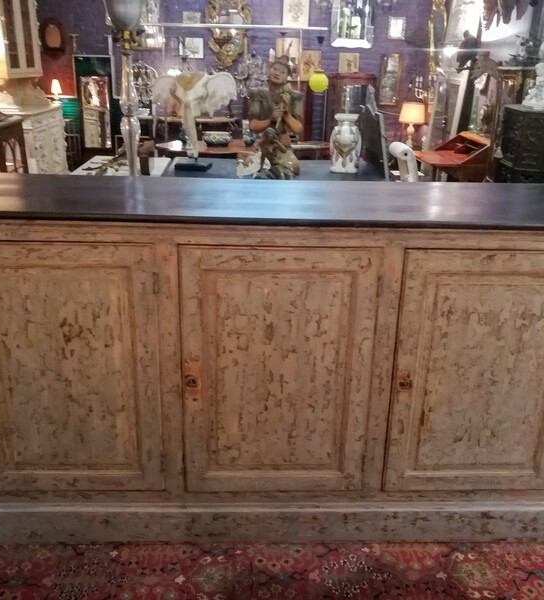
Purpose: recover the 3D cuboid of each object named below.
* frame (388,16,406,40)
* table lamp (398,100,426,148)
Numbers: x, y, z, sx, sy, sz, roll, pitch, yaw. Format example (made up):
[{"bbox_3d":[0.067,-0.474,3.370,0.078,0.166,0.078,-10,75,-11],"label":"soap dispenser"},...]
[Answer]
[{"bbox_3d":[1.362,-2.948,6.520,0.197,0.232,0.030,1,22,-2],"label":"frame"},{"bbox_3d":[1.365,-1.691,5.836,0.266,0.462,0.266,1,22,-2],"label":"table lamp"}]

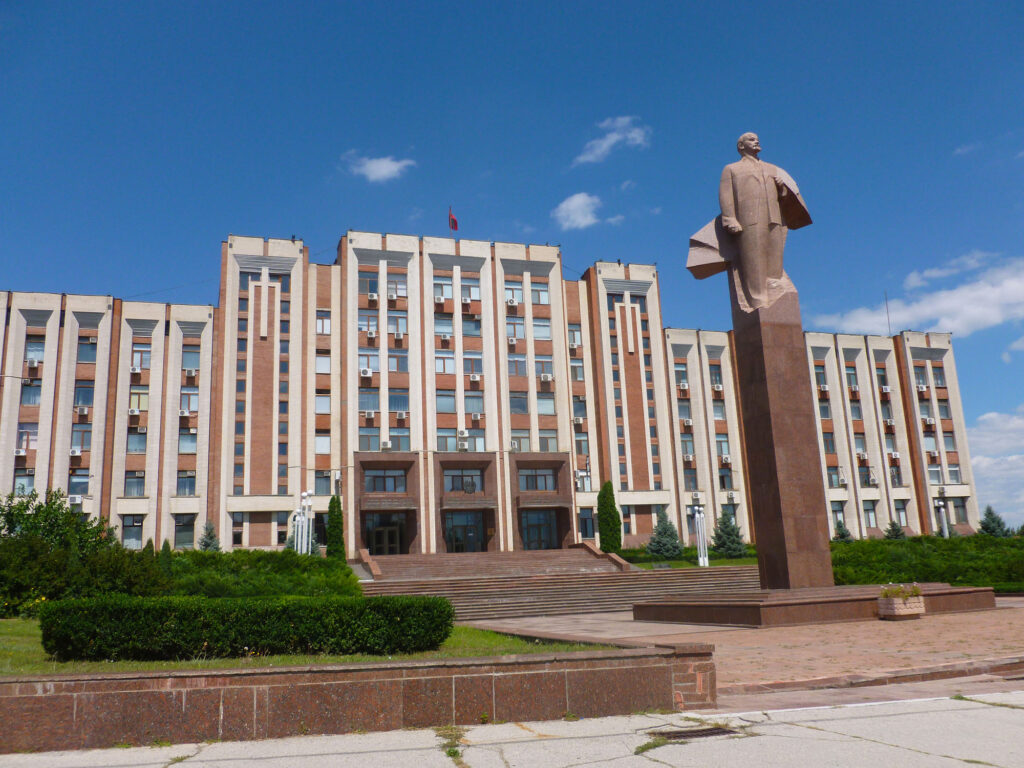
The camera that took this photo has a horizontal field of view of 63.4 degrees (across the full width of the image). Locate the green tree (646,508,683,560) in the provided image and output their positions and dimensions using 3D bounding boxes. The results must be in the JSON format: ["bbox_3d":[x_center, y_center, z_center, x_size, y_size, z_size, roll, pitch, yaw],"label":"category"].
[{"bbox_3d":[11.515,11.386,62.715,2.650,3.870,2.550,1,-13,-17],"label":"green tree"}]

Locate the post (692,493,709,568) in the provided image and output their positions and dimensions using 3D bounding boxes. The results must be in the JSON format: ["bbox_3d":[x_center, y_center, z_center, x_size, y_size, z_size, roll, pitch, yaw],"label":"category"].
[{"bbox_3d":[12.936,10.215,56.560,0.650,4.350,0.600,1,-13,-17],"label":"post"}]

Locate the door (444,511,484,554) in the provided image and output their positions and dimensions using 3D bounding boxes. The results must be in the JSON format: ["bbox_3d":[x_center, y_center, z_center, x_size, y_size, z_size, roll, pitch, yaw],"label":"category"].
[{"bbox_3d":[-4.032,12.574,70.344,3.400,3.650,0.250,1,-13,-18],"label":"door"}]

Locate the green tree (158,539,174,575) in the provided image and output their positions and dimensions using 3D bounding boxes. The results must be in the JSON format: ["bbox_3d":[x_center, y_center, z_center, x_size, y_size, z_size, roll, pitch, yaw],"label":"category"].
[{"bbox_3d":[-16.052,8.430,38.442,0.800,2.500,0.800,1,-13,-18],"label":"green tree"}]

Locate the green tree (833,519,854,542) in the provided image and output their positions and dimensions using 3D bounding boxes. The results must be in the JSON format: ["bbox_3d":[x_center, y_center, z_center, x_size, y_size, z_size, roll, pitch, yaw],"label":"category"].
[{"bbox_3d":[28.429,12.718,71.125,1.850,2.400,1.850,1,-13,-18],"label":"green tree"}]

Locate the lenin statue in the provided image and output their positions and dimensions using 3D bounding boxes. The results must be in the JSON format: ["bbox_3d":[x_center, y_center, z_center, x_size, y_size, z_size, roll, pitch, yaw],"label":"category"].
[{"bbox_3d":[9.058,-6.056,31.169,4.600,7.500,2.500,1,-13,-18],"label":"lenin statue"}]

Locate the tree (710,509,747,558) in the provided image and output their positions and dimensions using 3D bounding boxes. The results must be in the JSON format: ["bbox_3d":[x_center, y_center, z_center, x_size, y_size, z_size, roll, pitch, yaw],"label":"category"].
[{"bbox_3d":[16.760,11.584,64.338,2.550,3.730,2.500,1,-13,-17],"label":"tree"}]

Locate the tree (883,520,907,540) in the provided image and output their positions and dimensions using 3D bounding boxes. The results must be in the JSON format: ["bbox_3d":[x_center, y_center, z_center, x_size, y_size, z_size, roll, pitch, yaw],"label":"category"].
[{"bbox_3d":[31.901,12.576,68.924,1.850,2.250,1.800,1,-13,-17],"label":"tree"}]

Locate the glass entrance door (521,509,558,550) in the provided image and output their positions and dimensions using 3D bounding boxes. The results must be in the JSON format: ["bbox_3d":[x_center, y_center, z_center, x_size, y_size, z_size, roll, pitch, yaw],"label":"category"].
[{"bbox_3d":[2.394,12.762,72.261,3.400,3.700,0.250,1,-13,-18],"label":"glass entrance door"}]

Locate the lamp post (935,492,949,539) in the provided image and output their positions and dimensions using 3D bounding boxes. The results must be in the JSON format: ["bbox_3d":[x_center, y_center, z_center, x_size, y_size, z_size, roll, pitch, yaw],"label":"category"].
[{"bbox_3d":[34.799,11.515,66.974,0.650,4.400,0.650,1,-13,-18],"label":"lamp post"}]

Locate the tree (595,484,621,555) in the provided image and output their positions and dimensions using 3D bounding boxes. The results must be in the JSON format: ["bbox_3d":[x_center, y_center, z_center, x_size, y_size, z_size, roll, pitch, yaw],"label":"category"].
[{"bbox_3d":[7.732,10.860,66.043,1.800,6.020,1.800,1,-13,-17],"label":"tree"}]

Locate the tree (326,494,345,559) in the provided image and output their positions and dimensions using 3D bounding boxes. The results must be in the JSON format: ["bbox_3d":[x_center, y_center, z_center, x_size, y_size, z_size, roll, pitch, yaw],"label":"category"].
[{"bbox_3d":[-13.382,10.947,62.793,1.400,5.150,1.400,1,-13,-18],"label":"tree"}]

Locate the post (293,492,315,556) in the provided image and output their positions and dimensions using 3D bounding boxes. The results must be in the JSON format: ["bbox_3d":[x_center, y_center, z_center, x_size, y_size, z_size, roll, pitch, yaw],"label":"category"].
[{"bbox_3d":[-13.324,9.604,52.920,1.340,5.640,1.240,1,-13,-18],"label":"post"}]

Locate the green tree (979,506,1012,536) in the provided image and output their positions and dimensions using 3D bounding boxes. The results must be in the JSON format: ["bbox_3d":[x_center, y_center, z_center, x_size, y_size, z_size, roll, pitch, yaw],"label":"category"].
[{"bbox_3d":[41.958,12.280,72.193,2.450,3.330,2.400,1,-13,-17],"label":"green tree"}]

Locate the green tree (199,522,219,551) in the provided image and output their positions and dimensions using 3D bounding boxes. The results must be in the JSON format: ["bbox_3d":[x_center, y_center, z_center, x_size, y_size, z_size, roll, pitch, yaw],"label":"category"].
[{"bbox_3d":[-19.372,10.544,53.084,2.100,3.500,2.000,1,-13,-17],"label":"green tree"}]

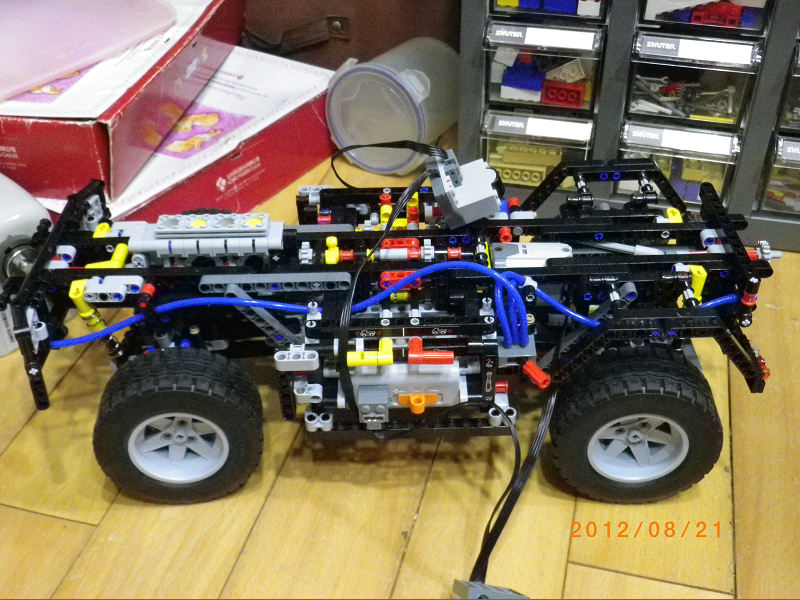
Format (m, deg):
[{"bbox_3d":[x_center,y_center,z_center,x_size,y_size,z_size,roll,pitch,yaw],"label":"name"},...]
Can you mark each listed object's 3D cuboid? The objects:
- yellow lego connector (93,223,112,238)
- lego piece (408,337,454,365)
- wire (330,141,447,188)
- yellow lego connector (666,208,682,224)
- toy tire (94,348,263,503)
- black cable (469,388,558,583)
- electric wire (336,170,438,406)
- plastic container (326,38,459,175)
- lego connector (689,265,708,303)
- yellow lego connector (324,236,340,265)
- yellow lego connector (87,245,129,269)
[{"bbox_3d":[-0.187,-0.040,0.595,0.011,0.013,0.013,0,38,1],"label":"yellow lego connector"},{"bbox_3d":[0.017,0.027,0.506,0.024,0.008,0.015,0,38,1],"label":"lego piece"},{"bbox_3d":[-0.007,-0.085,0.598,0.075,0.047,0.045,0,36,0],"label":"wire"},{"bbox_3d":[0.172,-0.051,0.590,0.009,0.014,0.009,0,36,0],"label":"yellow lego connector"},{"bbox_3d":[-0.127,0.074,0.548,0.094,0.094,0.042,-4,36,-5],"label":"toy tire"},{"bbox_3d":[0.061,0.100,0.522,0.052,0.060,0.084,0,38,1],"label":"black cable"},{"bbox_3d":[-0.006,-0.011,0.544,0.060,0.086,0.137,0,36,0],"label":"electric wire"},{"bbox_3d":[0.005,-0.190,0.901,0.107,0.107,0.118,17,37,22],"label":"plastic container"},{"bbox_3d":[0.171,-0.009,0.544,0.010,0.018,0.013,0,38,1],"label":"lego connector"},{"bbox_3d":[-0.041,-0.030,0.570,0.008,0.015,0.009,0,38,1],"label":"yellow lego connector"},{"bbox_3d":[-0.177,-0.025,0.572,0.022,0.008,0.022,0,38,1],"label":"yellow lego connector"}]

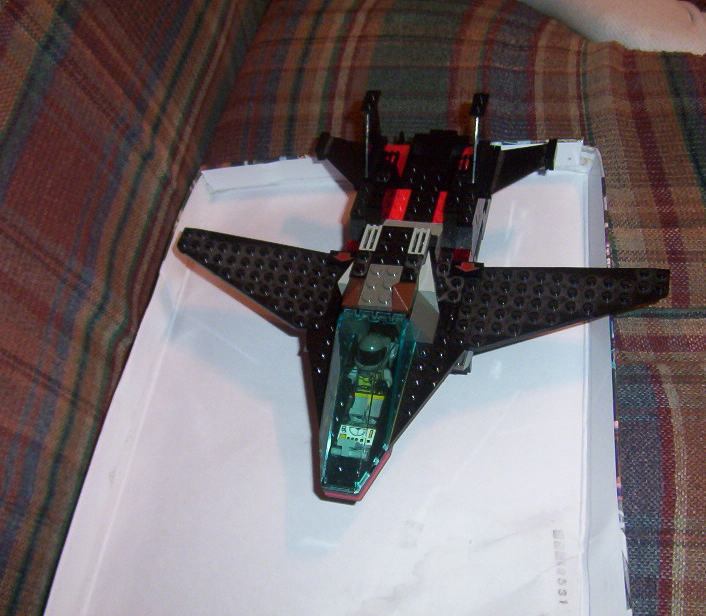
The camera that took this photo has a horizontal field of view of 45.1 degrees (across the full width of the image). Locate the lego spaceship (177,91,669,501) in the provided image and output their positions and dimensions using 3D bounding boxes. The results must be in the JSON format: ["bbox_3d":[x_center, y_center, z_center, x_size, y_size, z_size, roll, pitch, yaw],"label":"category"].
[{"bbox_3d":[0.022,-0.011,0.418,0.255,0.074,0.215,6,57,17],"label":"lego spaceship"}]

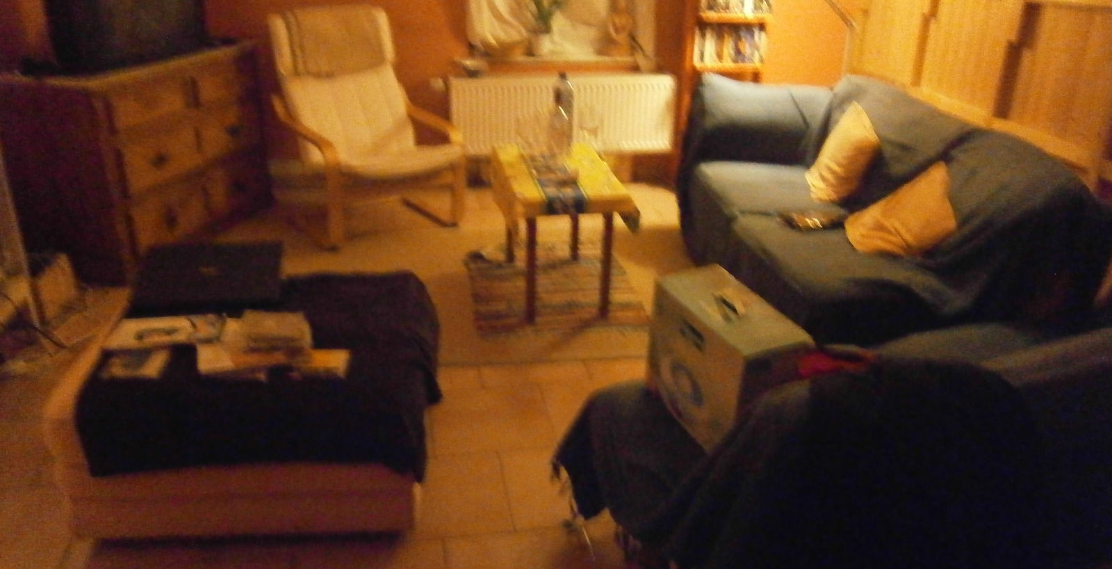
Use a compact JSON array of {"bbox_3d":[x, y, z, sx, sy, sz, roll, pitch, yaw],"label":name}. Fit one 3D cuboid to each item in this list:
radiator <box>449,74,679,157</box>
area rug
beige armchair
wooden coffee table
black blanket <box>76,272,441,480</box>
[{"bbox_3d":[0.037,-0.920,4.514,1.210,0.410,0.100,-3,23,-10],"label":"radiator"},{"bbox_3d":[-0.029,-0.016,3.422,0.650,0.012,0.886,-3,23,-10],"label":"area rug"},{"bbox_3d":[-0.933,-0.805,3.976,0.680,1.000,0.820,-14,27,-34],"label":"beige armchair"},{"bbox_3d":[0.006,-0.234,3.376,0.420,0.450,0.810,-3,23,-10],"label":"wooden coffee table"},{"bbox_3d":[-0.650,0.185,2.061,0.740,0.235,0.710,0,23,-4],"label":"black blanket"}]

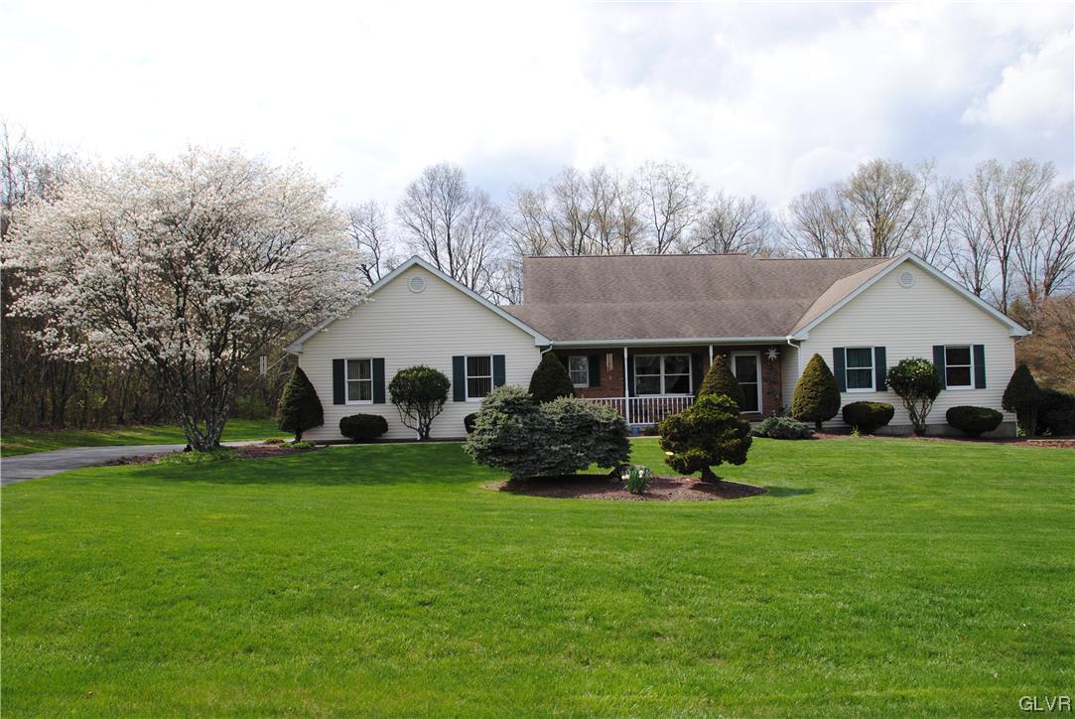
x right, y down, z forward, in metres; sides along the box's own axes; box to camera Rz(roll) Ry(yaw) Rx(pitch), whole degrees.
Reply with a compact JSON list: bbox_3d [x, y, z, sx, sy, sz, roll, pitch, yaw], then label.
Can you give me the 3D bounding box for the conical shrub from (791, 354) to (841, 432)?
[{"bbox_3d":[8.404,0.961,24.400,1.490,2.370,1.490,-1,-2,-3],"label":"conical shrub"}]

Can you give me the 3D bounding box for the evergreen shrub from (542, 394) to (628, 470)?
[{"bbox_3d":[0.786,1.288,13.600,1.560,1.360,1.500,-1,-2,-3],"label":"evergreen shrub"}]

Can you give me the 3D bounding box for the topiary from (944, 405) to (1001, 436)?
[{"bbox_3d":[13.439,1.891,24.800,1.780,0.950,1.500,-1,-2,-3],"label":"topiary"}]

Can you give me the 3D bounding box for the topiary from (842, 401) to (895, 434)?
[{"bbox_3d":[10.108,1.785,24.600,1.620,1.000,1.450,-1,-2,-3],"label":"topiary"}]

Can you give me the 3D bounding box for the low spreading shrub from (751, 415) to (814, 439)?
[{"bbox_3d":[7.187,2.020,23.700,1.950,0.660,1.600,-1,-1,-2],"label":"low spreading shrub"}]

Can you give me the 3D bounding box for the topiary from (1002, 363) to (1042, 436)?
[{"bbox_3d":[15.054,1.276,25.000,1.250,2.280,1.250,-1,-2,-3],"label":"topiary"}]

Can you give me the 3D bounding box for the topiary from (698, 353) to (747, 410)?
[{"bbox_3d":[5.506,1.048,24.000,1.430,2.420,1.430,-1,-2,-3],"label":"topiary"}]

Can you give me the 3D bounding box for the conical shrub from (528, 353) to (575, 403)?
[{"bbox_3d":[0.428,1.019,24.000,1.430,2.540,1.430,-1,-2,-3],"label":"conical shrub"}]

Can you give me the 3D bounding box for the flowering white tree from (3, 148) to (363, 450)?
[{"bbox_3d":[-9.821,-1.687,22.300,9.830,8.340,9.200,-1,-2,-3],"label":"flowering white tree"}]

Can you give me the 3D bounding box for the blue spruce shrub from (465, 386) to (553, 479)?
[{"bbox_3d":[-0.429,1.220,13.400,1.530,1.570,1.500,-1,-2,-3],"label":"blue spruce shrub"}]

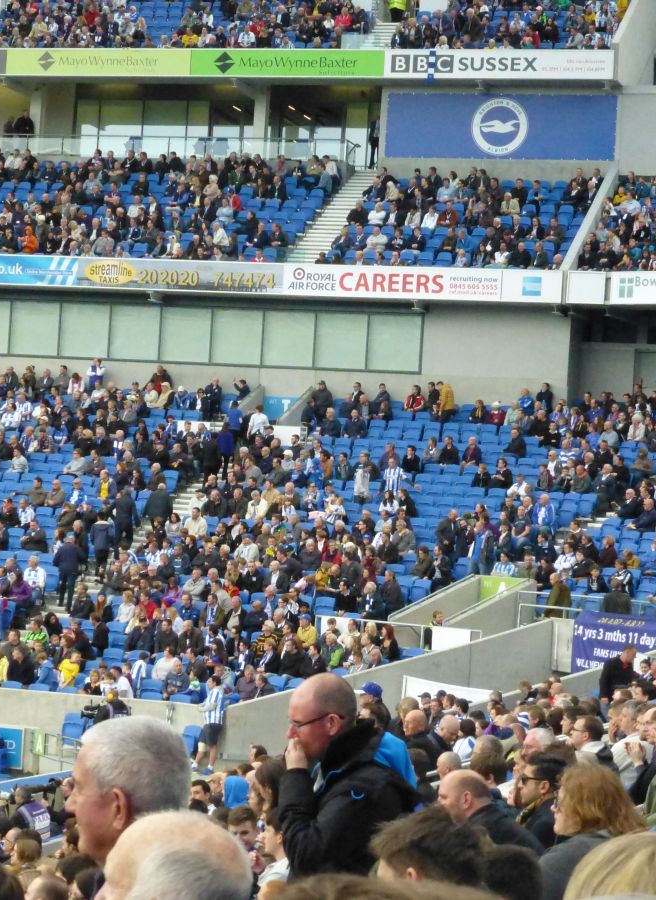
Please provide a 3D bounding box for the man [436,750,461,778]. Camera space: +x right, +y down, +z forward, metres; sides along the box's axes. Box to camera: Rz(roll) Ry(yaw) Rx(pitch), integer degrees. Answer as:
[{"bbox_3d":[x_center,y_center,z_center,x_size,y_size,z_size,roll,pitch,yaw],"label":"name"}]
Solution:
[{"bbox_3d":[0.746,2.987,18.905,0.720,1.280,0.520,3,-1,6],"label":"man"}]

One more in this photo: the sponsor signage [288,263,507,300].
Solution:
[{"bbox_3d":[1.660,-4.392,63.604,6.041,0.787,0.080,3,-1,19],"label":"sponsor signage"}]

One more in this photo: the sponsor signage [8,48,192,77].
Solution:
[{"bbox_3d":[-7.509,-12.546,78.501,6.367,0.935,0.100,3,-2,17],"label":"sponsor signage"}]

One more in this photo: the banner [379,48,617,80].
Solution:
[{"bbox_3d":[5.223,-11.851,74.514,7.235,0.921,0.100,3,-2,17],"label":"banner"}]

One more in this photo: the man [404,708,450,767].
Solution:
[{"bbox_3d":[0.595,2.974,21.779,0.720,1.300,0.520,4,-1,-3],"label":"man"}]

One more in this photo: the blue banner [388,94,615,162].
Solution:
[{"bbox_3d":[4.842,-9.129,68.633,6.717,1.831,0.050,3,-1,19],"label":"blue banner"}]

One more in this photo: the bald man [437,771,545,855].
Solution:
[{"bbox_3d":[0.539,1.929,9.778,0.780,1.280,0.550,3,-2,12],"label":"bald man"}]

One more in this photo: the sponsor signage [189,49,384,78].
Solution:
[{"bbox_3d":[-1.349,-12.214,76.572,6.558,0.935,0.100,3,-2,17],"label":"sponsor signage"}]

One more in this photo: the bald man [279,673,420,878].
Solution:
[{"bbox_3d":[0.046,1.527,7.069,0.500,1.750,0.550,3,-2,7],"label":"bald man"}]

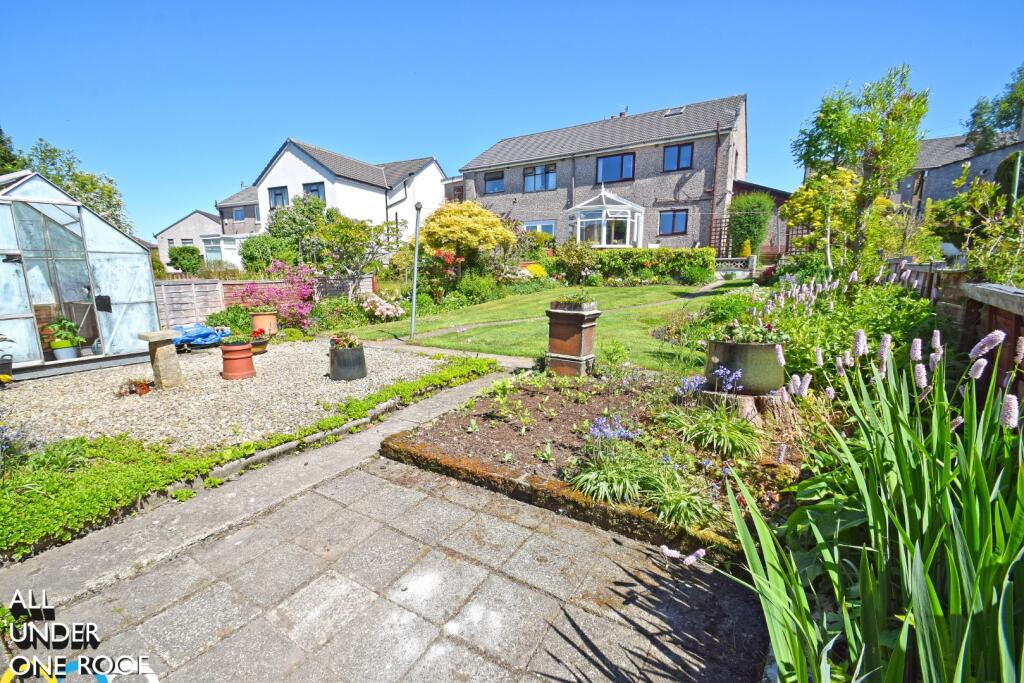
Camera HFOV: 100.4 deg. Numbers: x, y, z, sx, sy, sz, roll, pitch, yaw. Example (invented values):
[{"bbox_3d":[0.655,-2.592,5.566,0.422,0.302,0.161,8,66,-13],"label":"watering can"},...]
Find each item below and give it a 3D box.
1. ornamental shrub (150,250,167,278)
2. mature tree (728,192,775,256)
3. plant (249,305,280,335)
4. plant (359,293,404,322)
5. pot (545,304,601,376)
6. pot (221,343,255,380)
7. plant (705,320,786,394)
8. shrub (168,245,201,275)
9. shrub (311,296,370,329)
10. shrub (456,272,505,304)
[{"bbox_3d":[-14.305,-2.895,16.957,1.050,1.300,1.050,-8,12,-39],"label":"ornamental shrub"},{"bbox_3d":[8.632,-4.113,15.313,1.420,2.228,1.400,5,11,28],"label":"mature tree"},{"bbox_3d":[-4.880,-0.415,8.390,0.480,0.560,0.480,0,9,0],"label":"plant"},{"bbox_3d":[-2.629,-0.700,8.556,0.930,0.522,0.800,-3,10,-17],"label":"plant"},{"bbox_3d":[0.621,-0.016,4.411,0.430,0.720,0.430,5,11,32],"label":"pot"},{"bbox_3d":[-3.170,0.226,4.950,0.310,0.385,0.310,0,9,0],"label":"pot"},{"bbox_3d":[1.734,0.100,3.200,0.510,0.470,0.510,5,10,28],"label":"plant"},{"bbox_3d":[-14.415,-3.569,18.863,1.250,1.450,1.200,0,9,0],"label":"shrub"},{"bbox_3d":[-3.530,-0.585,8.931,1.150,0.680,1.000,5,11,29],"label":"shrub"},{"bbox_3d":[-0.818,-1.383,11.042,1.200,0.694,1.050,0,10,-4],"label":"shrub"}]

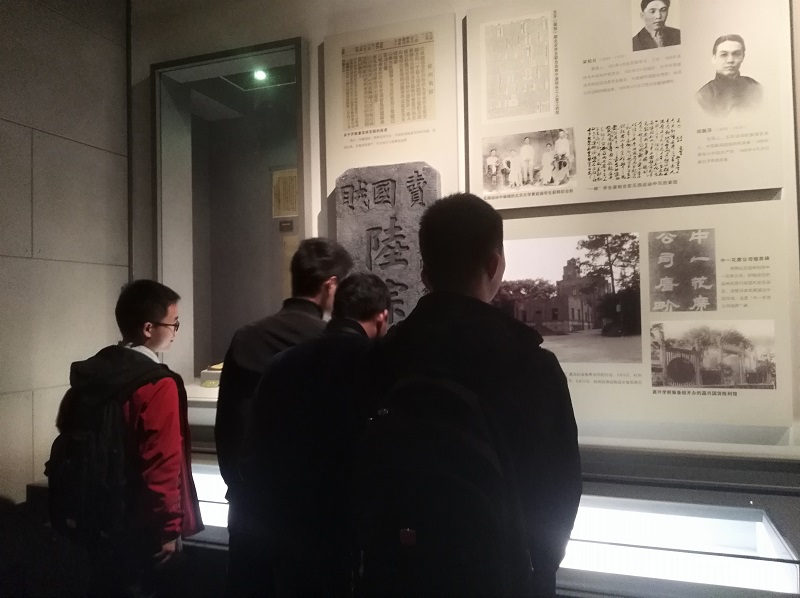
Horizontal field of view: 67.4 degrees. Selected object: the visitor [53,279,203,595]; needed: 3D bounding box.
[{"bbox_3d":[-0.848,0.769,1.922,0.470,1.650,0.370,-2,-2,42],"label":"visitor"}]

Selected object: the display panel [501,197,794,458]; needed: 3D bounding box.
[{"bbox_3d":[0.918,0.096,2.461,1.205,0.901,0.055,-2,-2,19],"label":"display panel"}]

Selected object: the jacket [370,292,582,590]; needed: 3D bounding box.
[{"bbox_3d":[0.130,0.301,1.210,0.490,0.640,0.310,-2,-2,20],"label":"jacket"}]

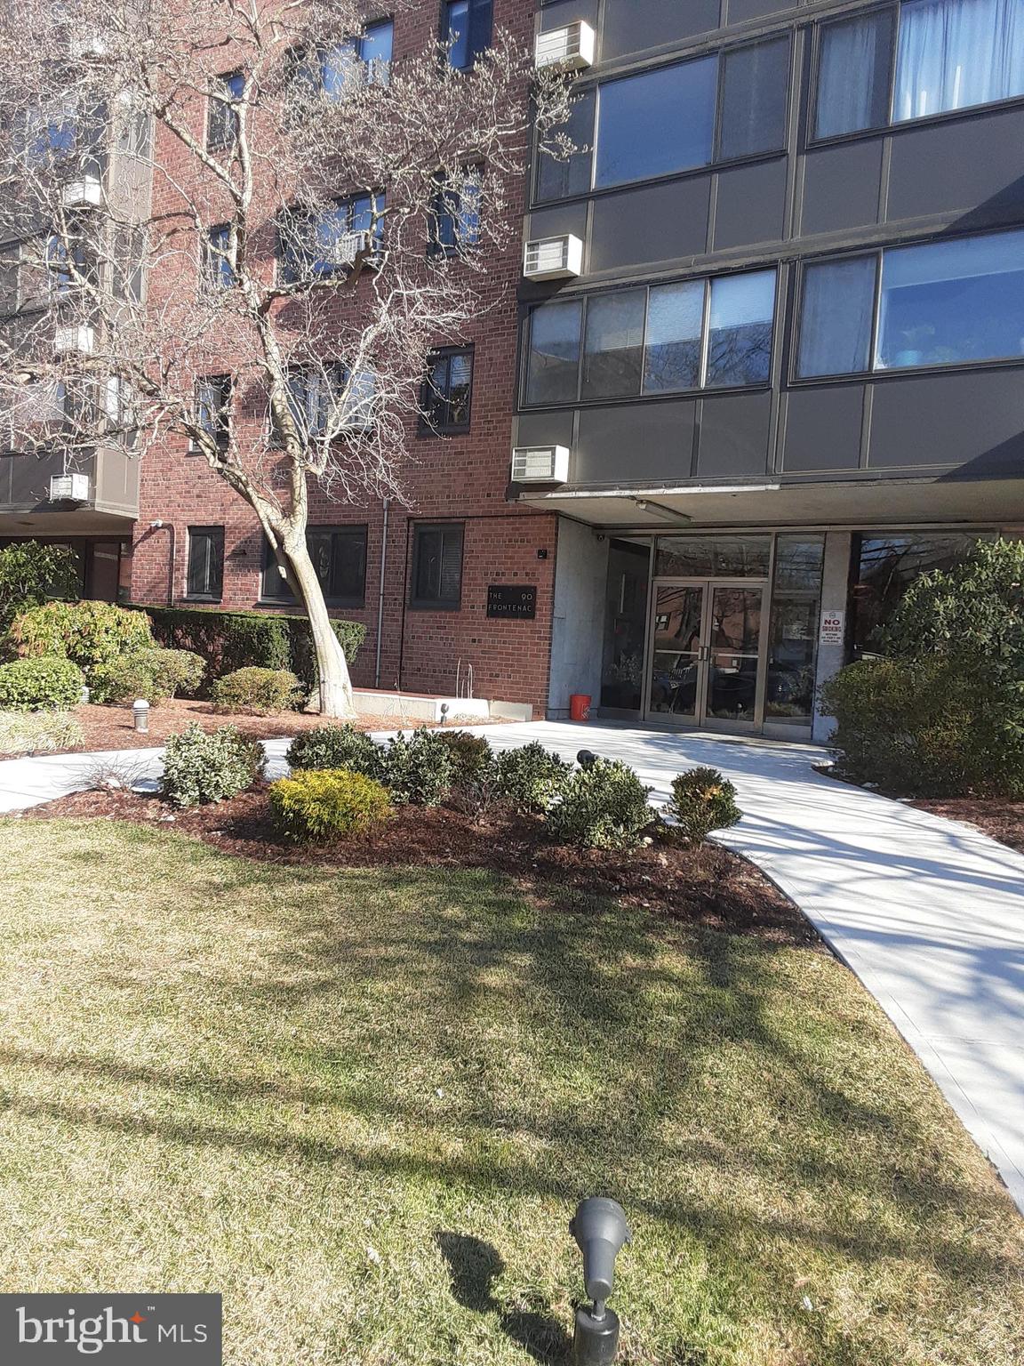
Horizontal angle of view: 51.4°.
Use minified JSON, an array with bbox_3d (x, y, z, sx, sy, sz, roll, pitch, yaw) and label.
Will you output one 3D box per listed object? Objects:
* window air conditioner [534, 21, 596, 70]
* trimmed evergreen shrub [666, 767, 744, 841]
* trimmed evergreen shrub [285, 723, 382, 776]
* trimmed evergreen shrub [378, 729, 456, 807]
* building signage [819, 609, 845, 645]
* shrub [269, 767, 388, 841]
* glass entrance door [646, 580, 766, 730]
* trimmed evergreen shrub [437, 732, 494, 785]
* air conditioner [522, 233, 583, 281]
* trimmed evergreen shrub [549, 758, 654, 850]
[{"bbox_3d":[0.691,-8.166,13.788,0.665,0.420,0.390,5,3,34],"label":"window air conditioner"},{"bbox_3d":[1.319,0.825,7.319,0.501,0.485,0.476,3,2,0],"label":"trimmed evergreen shrub"},{"bbox_3d":[-1.353,0.589,8.268,0.774,0.540,0.658,3,2,0],"label":"trimmed evergreen shrub"},{"bbox_3d":[-0.711,0.620,8.003,0.571,0.581,0.543,3,2,0],"label":"trimmed evergreen shrub"},{"bbox_3d":[4.346,-0.741,14.452,0.305,0.457,0.020,5,3,34],"label":"building signage"},{"bbox_3d":[-1.155,0.762,6.844,0.765,0.405,0.650,3,2,0],"label":"shrub"},{"bbox_3d":[2.804,-0.428,15.501,1.840,2.120,0.100,5,3,34],"label":"glass entrance door"},{"bbox_3d":[-0.416,0.637,8.673,0.540,0.490,0.513,3,2,0],"label":"trimmed evergreen shrub"},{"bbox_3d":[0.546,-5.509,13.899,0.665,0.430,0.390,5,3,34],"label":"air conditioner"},{"bbox_3d":[0.580,0.773,6.996,0.700,0.551,0.665,3,2,0],"label":"trimmed evergreen shrub"}]

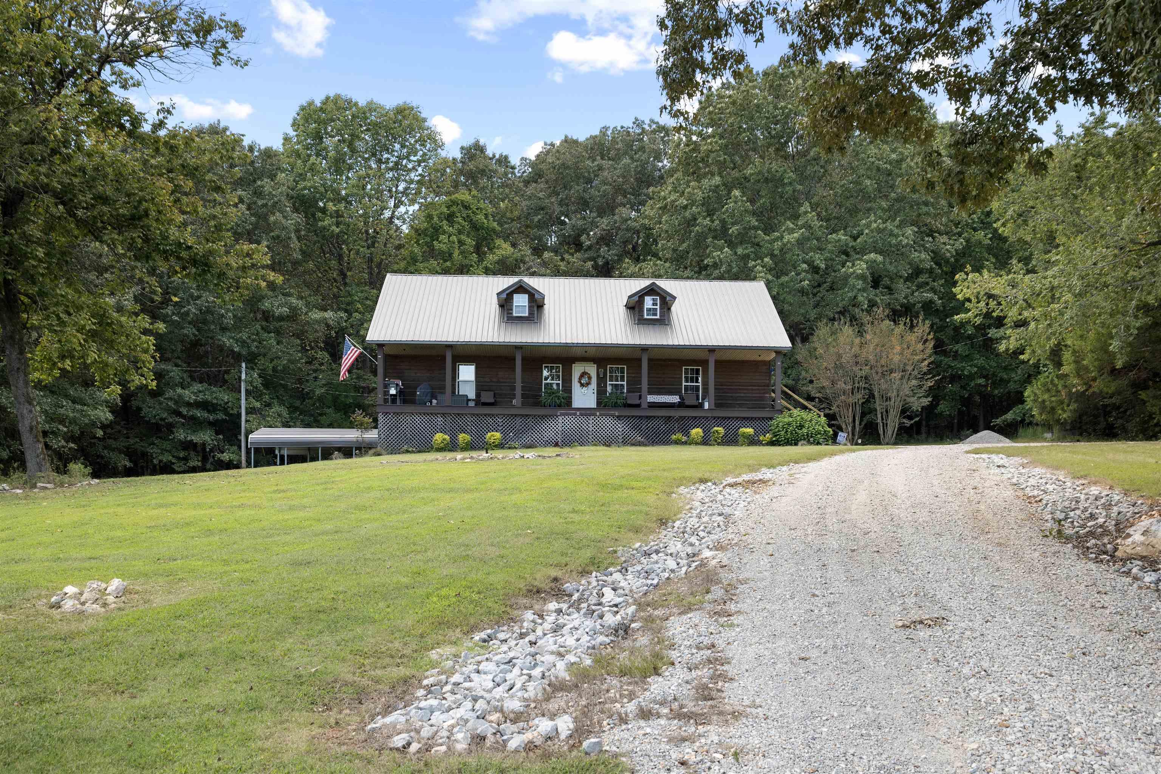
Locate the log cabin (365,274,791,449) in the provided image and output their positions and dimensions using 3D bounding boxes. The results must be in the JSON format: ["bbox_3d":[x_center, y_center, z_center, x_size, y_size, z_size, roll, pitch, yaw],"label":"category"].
[{"bbox_3d":[-0.298,-1.110,51.250,17.100,7.809,11.700,1,-4,-2],"label":"log cabin"}]

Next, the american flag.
[{"bbox_3d":[-9.180,-1.161,45.150,0.950,1.800,0.400,1,-4,-2],"label":"american flag"}]

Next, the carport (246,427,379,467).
[{"bbox_3d":[-11.861,3.172,53.920,6.400,2.400,6.000,1,-4,-2],"label":"carport"}]

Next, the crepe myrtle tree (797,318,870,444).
[{"bbox_3d":[11.119,-0.179,49.500,3.200,5.500,3.200,1,-4,-2],"label":"crepe myrtle tree"}]

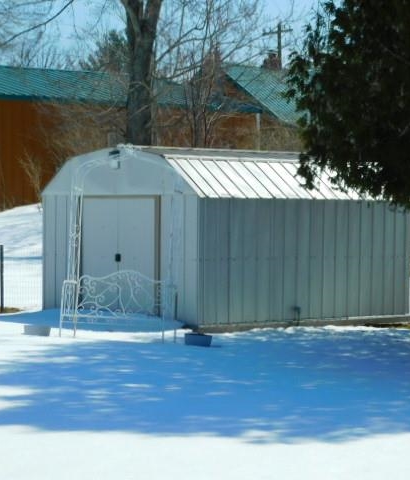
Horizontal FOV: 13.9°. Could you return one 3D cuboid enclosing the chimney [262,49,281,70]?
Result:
[{"bbox_3d":[2.788,-7.426,70.000,0.550,0.950,0.550,-1,2,-44],"label":"chimney"}]

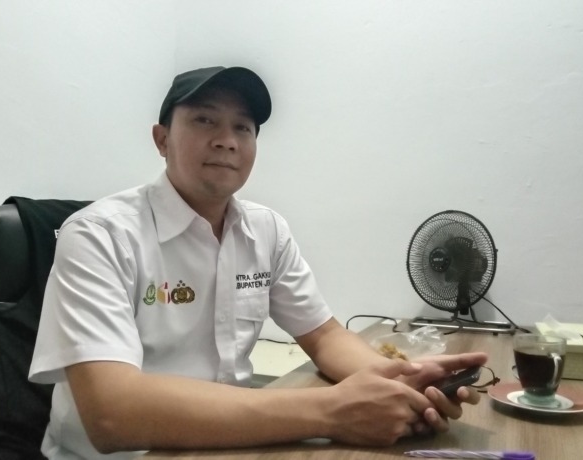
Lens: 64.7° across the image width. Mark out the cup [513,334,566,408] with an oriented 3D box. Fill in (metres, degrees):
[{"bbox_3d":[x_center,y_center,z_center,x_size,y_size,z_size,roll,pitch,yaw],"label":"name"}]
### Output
[{"bbox_3d":[0.362,0.206,0.675,0.077,0.093,0.098,0,-4,6],"label":"cup"}]

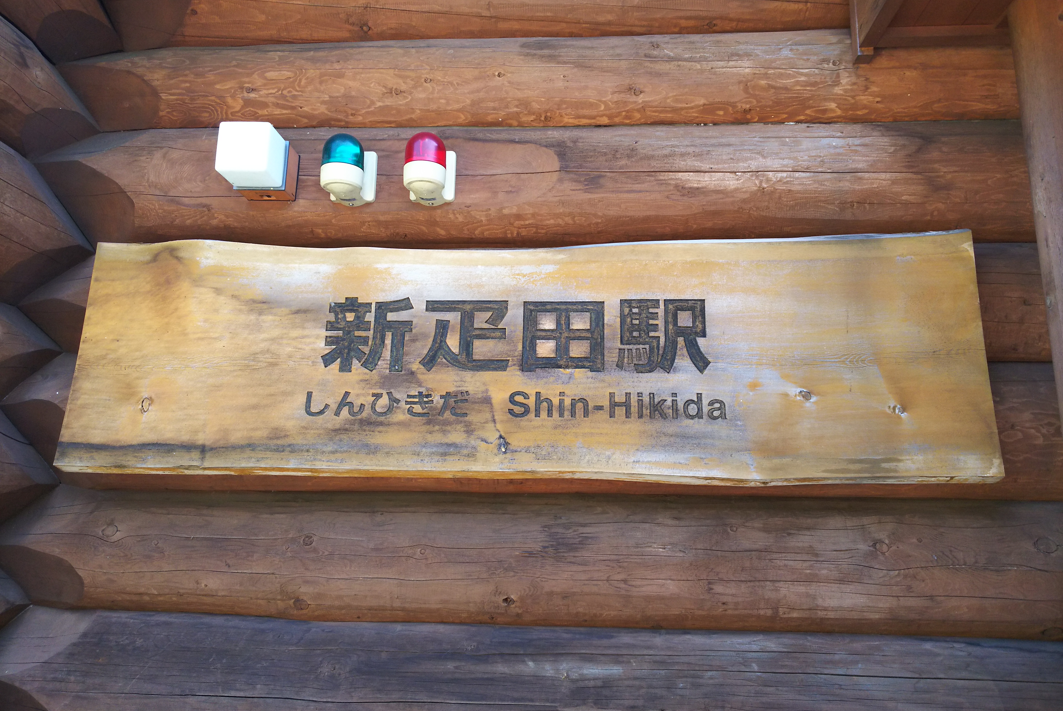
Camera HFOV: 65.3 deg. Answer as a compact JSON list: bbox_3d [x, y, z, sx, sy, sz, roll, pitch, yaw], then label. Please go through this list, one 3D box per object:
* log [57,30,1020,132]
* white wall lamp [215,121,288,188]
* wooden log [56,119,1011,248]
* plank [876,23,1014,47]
[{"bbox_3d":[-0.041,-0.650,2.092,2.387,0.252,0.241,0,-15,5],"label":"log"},{"bbox_3d":[-0.616,-0.437,1.825,0.116,0.114,0.095,0,-15,5],"label":"white wall lamp"},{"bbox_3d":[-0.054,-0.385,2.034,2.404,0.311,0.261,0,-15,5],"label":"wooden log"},{"bbox_3d":[0.937,-0.732,1.905,0.307,0.041,0.039,0,-15,5],"label":"plank"}]

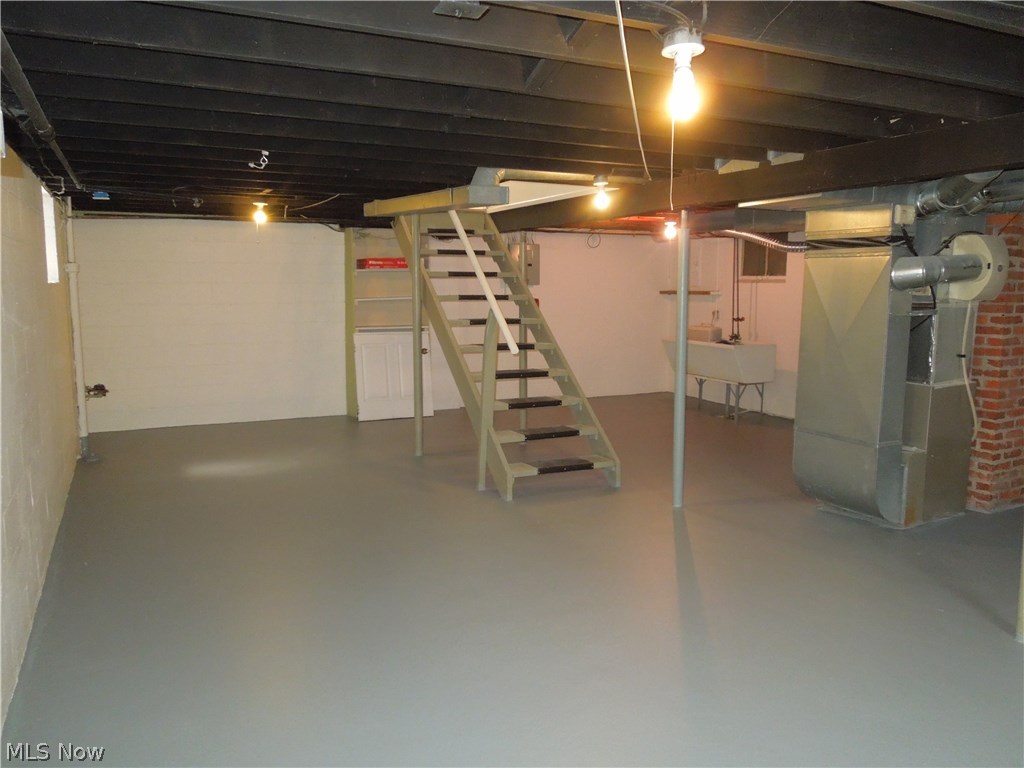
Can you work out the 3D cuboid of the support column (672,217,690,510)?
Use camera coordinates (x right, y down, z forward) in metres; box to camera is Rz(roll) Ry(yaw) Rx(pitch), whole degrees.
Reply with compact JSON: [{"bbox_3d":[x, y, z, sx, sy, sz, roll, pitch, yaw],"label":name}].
[{"bbox_3d":[1.077,-0.134,4.714,0.067,1.890,0.067,-4,9,-26],"label":"support column"}]

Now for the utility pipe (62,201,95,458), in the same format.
[{"bbox_3d":[-3.504,-0.426,5.968,0.105,2.100,0.105,-4,9,-26],"label":"utility pipe"}]

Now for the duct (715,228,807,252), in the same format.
[{"bbox_3d":[1.792,-1.032,5.332,0.075,0.200,0.890,-4,9,-26],"label":"duct"}]

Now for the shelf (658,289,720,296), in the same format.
[{"bbox_3d":[2.195,-1.123,9.161,0.160,0.045,0.960,-4,9,-26],"label":"shelf"}]

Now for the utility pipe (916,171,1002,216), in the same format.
[{"bbox_3d":[2.501,-1.080,4.107,0.210,0.220,0.400,-4,9,-26],"label":"utility pipe"}]

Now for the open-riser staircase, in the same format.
[{"bbox_3d":[-0.182,-0.415,6.087,0.930,2.060,2.520,-4,9,-26],"label":"open-riser staircase"}]

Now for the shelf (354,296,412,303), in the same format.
[{"bbox_3d":[-1.305,-0.921,8.012,0.800,0.030,0.260,-4,9,-26],"label":"shelf"}]

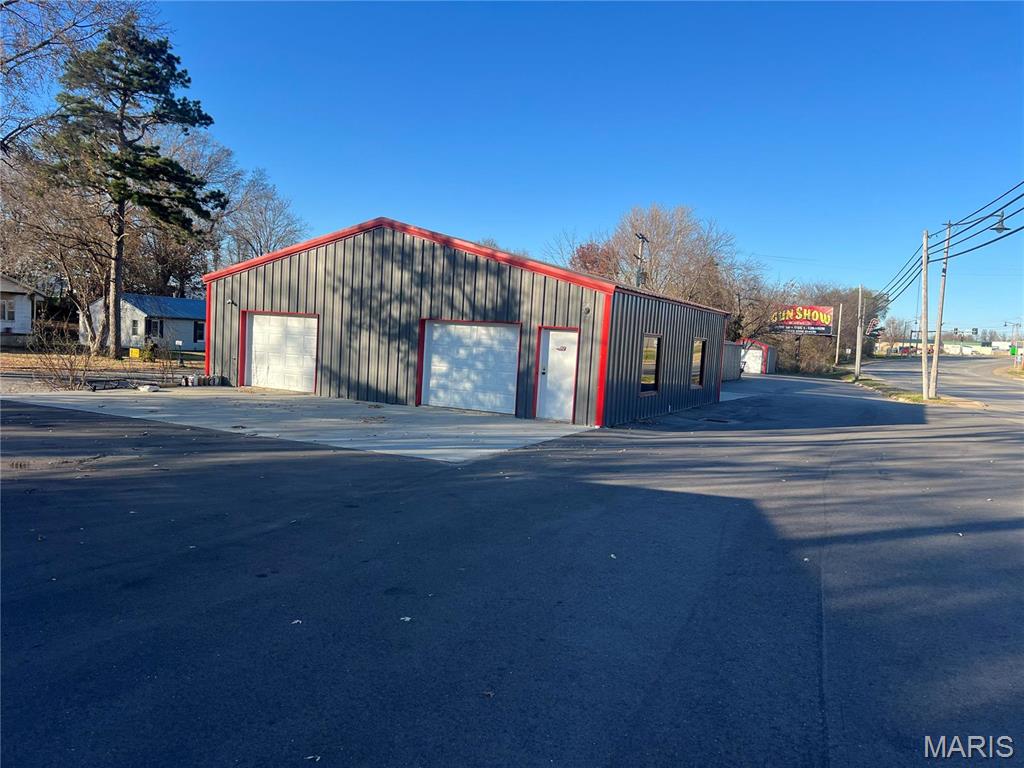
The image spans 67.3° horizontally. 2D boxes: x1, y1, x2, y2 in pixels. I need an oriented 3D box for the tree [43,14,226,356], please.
[{"bbox_3d":[-18.645,-9.616,37.987,8.800,16.738,8.600,2,4,-18],"label":"tree"}]

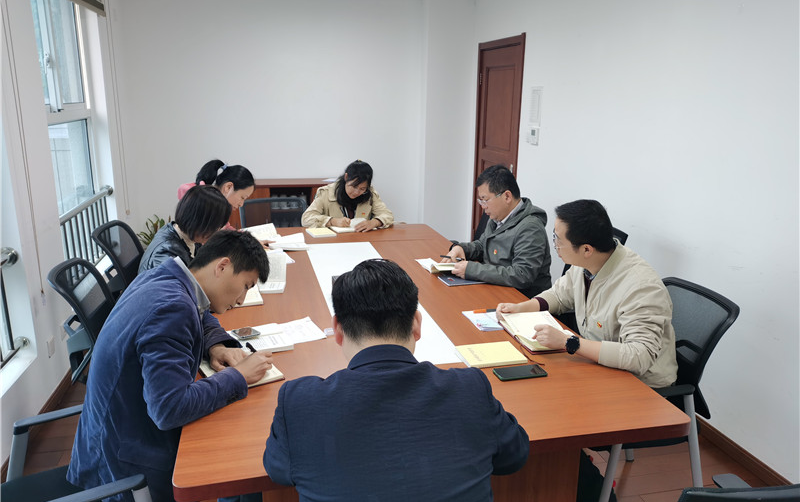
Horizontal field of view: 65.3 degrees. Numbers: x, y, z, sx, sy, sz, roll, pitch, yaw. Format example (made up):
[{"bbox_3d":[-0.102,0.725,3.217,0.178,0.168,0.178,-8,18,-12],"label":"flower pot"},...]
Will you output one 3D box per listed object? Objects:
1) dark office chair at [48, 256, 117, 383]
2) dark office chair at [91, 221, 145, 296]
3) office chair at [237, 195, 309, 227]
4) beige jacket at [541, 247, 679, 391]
[{"bbox_3d":[-1.179,0.474,2.906,0.600,0.920,0.580,-1,14,-8],"label":"dark office chair"},{"bbox_3d":[-1.380,0.265,3.727,0.600,0.920,0.580,-1,14,-6],"label":"dark office chair"},{"bbox_3d":[-0.818,0.149,4.214,0.580,0.920,0.600,-3,15,-15],"label":"office chair"},{"bbox_3d":[0.851,0.288,2.355,0.500,0.620,0.630,-5,15,-21],"label":"beige jacket"}]

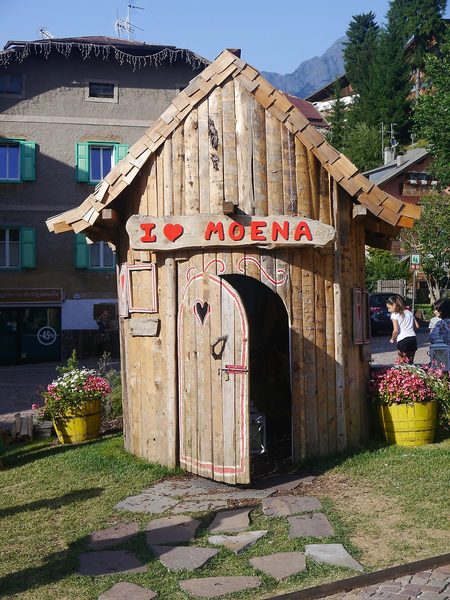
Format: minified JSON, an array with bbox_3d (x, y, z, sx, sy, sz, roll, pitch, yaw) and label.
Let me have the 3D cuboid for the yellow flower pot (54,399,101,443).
[{"bbox_3d":[-1.543,1.270,9.100,0.540,0.440,0.540,-1,0,0],"label":"yellow flower pot"}]

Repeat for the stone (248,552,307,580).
[{"bbox_3d":[0.382,1.583,5.107,0.350,0.045,0.412,-1,3,-24],"label":"stone"}]

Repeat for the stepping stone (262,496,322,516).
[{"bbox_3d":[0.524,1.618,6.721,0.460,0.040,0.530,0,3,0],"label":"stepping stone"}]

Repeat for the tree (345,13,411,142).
[{"bbox_3d":[11.362,-16.462,65.000,4.800,10.300,4.800,0,0,0],"label":"tree"}]

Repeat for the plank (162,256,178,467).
[{"bbox_3d":[-0.464,0.528,7.443,0.105,1.795,0.070,0,1,34],"label":"plank"}]

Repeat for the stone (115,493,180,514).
[{"bbox_3d":[-0.566,1.525,6.398,0.419,0.045,0.460,1,3,16],"label":"stone"}]

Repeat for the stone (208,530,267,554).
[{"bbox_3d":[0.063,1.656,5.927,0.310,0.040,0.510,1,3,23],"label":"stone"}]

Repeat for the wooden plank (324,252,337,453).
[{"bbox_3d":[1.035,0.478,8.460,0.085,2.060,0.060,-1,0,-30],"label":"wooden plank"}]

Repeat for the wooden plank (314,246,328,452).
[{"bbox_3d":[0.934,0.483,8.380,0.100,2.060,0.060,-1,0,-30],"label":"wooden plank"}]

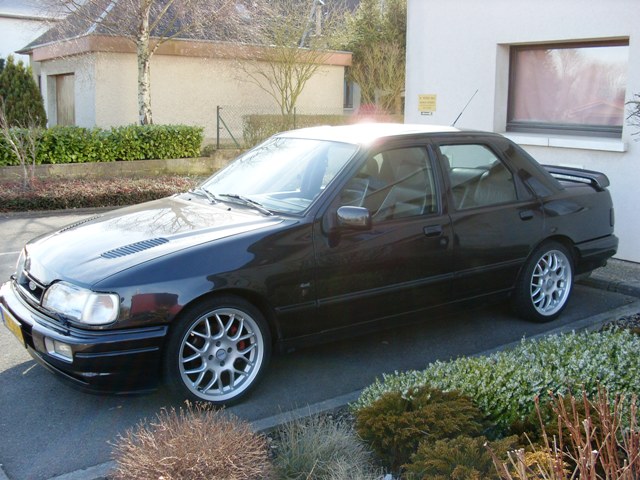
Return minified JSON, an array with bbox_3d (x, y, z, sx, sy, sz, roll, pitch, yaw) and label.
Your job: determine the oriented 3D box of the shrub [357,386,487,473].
[{"bbox_3d":[0.425,0.805,3.000,0.530,0.310,0.440,1,10,6],"label":"shrub"}]

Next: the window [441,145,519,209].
[{"bbox_3d":[1.040,-0.424,4.594,0.600,0.410,0.050,-7,-10,-34],"label":"window"}]

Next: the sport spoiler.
[{"bbox_3d":[1.842,-0.543,6.008,0.280,0.160,1.260,-7,13,-34],"label":"sport spoiler"}]

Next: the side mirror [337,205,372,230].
[{"bbox_3d":[0.185,-0.117,3.814,0.100,0.125,0.195,-7,13,-34],"label":"side mirror"}]

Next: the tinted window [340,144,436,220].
[{"bbox_3d":[0.393,-0.332,4.152,0.780,0.420,0.050,-7,-10,-34],"label":"tinted window"}]

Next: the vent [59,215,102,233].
[{"bbox_3d":[-1.469,-0.096,4.323,0.310,0.025,0.090,-23,17,-37],"label":"vent"}]

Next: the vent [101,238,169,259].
[{"bbox_3d":[-0.933,0.042,3.568,0.310,0.025,0.090,-18,23,-25],"label":"vent"}]

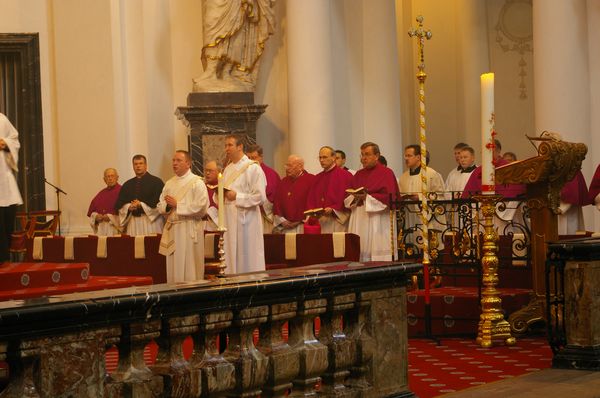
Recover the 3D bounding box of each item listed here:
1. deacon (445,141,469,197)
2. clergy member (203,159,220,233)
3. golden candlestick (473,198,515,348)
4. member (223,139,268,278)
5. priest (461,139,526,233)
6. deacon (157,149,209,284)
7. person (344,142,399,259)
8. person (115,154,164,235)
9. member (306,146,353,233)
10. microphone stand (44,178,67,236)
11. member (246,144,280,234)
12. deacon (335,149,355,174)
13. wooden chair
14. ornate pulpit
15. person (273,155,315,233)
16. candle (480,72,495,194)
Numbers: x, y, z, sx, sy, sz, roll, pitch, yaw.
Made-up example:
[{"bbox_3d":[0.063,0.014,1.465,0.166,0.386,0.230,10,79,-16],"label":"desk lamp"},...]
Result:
[{"bbox_3d":[1.689,0.264,14.399,0.520,1.710,0.420,-2,0,32],"label":"deacon"},{"bbox_3d":[-0.884,0.446,14.000,0.530,1.690,0.410,-1,0,30],"label":"clergy member"},{"bbox_3d":[1.618,0.583,11.500,0.320,1.280,0.310,-1,0,0],"label":"golden candlestick"},{"bbox_3d":[-0.548,0.283,13.699,0.460,1.850,0.540,-2,0,-40],"label":"member"},{"bbox_3d":[2.093,0.293,14.600,0.620,1.800,0.460,-1,0,30],"label":"priest"},{"bbox_3d":[-1.047,0.426,12.500,0.530,1.740,0.430,-1,0,38],"label":"deacon"},{"bbox_3d":[0.743,0.289,13.999,0.570,1.740,0.500,-2,0,38],"label":"person"},{"bbox_3d":[-1.746,0.417,15.000,0.570,1.790,0.420,-1,0,7],"label":"person"},{"bbox_3d":[0.316,0.370,13.600,0.540,1.780,0.440,-1,0,30],"label":"member"},{"bbox_3d":[-2.964,0.532,16.699,0.500,1.570,0.400,-2,0,-30],"label":"microphone stand"},{"bbox_3d":[-0.427,0.308,14.799,0.550,1.800,0.450,-2,0,42],"label":"member"},{"bbox_3d":[0.519,0.363,15.001,0.530,1.780,0.400,-1,0,23],"label":"deacon"},{"bbox_3d":[-3.311,0.538,17.100,0.650,0.790,0.600,-3,0,45],"label":"wooden chair"},{"bbox_3d":[2.080,0.336,11.700,0.720,1.700,0.520,-1,0,39],"label":"ornate pulpit"},{"bbox_3d":[-0.043,0.409,13.900,0.530,1.720,0.410,-1,0,27],"label":"person"},{"bbox_3d":[1.580,-0.561,11.500,0.112,1.020,0.112,-1,0,0],"label":"candle"}]

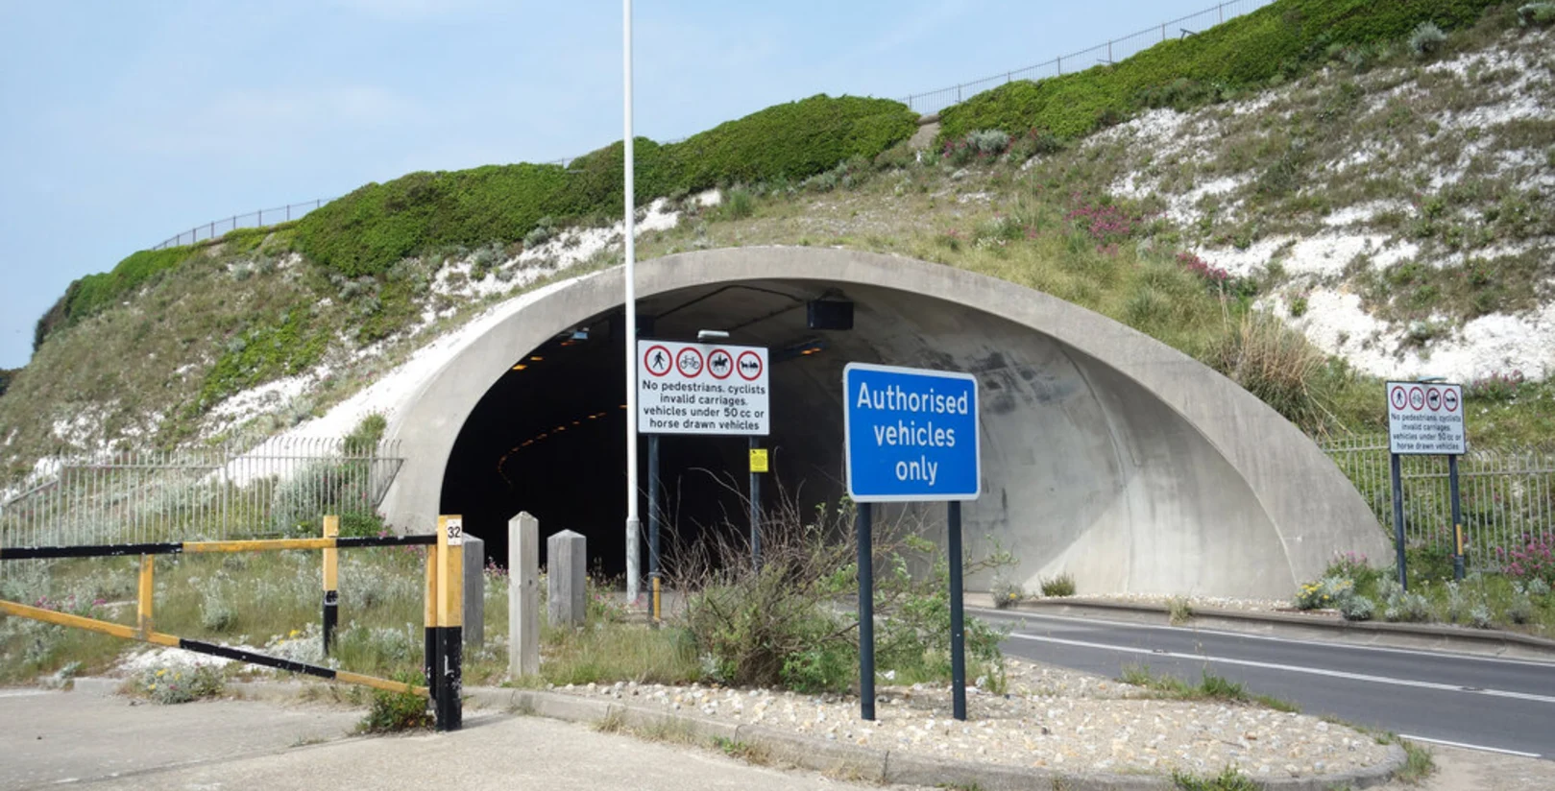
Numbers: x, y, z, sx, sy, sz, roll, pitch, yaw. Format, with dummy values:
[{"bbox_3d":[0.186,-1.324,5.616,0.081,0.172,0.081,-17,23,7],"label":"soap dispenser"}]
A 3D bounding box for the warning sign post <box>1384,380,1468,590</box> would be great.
[{"bbox_3d":[12.240,1.729,22.648,2.200,3.940,0.200,2,-5,-27],"label":"warning sign post"}]

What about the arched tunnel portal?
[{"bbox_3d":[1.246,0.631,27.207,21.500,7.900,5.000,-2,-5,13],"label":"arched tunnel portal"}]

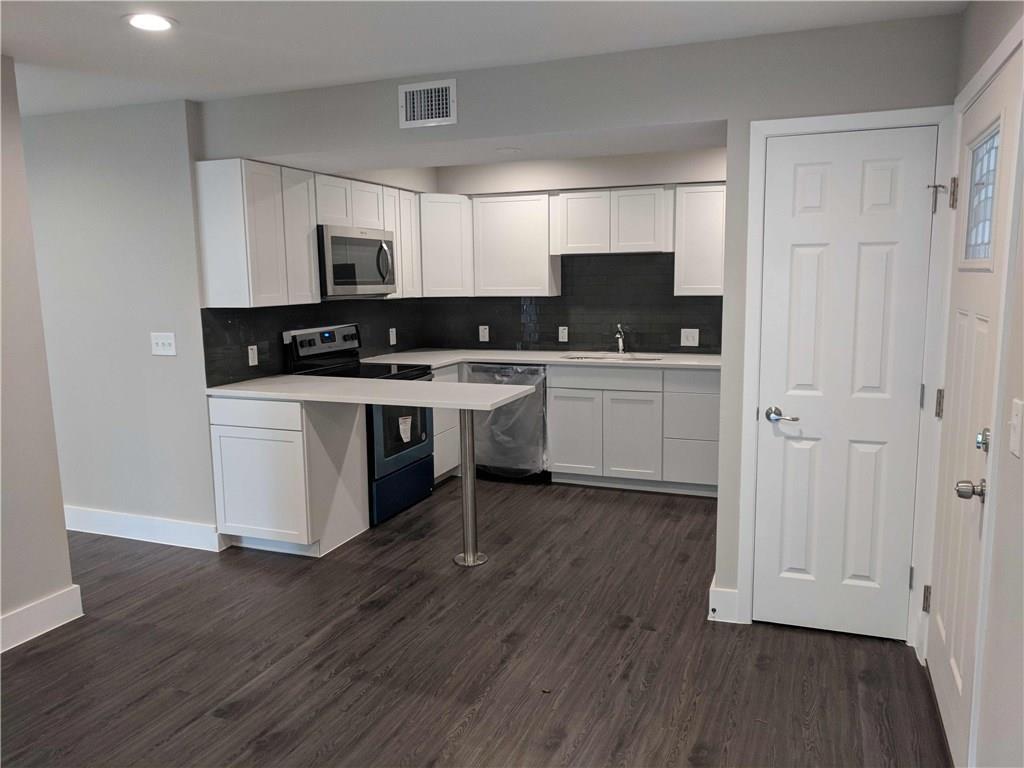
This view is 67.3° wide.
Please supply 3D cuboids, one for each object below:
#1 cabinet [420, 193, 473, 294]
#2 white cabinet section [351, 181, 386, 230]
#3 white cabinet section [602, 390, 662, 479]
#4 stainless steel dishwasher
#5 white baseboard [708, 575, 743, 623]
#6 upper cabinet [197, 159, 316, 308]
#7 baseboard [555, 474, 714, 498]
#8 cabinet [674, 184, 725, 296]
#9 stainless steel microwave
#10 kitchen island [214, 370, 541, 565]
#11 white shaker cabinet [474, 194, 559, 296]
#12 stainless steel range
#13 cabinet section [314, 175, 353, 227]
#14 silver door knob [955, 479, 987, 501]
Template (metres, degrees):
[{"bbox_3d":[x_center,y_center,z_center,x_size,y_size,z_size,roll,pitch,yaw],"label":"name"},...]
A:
[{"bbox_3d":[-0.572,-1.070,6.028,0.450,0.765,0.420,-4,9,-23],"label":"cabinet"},{"bbox_3d":[-1.080,-1.164,5.089,0.318,0.291,0.374,2,8,21],"label":"white cabinet section"},{"bbox_3d":[0.952,0.319,5.660,0.420,0.613,0.610,2,8,21],"label":"white cabinet section"},{"bbox_3d":[0.083,0.251,5.861,0.605,0.870,0.610,2,9,21],"label":"stainless steel dishwasher"},{"bbox_3d":[0.934,0.964,3.380,0.122,0.137,0.063,2,8,21],"label":"white baseboard"},{"bbox_3d":[-1.423,-0.830,4.368,0.330,0.765,0.620,2,9,22],"label":"upper cabinet"},{"bbox_3d":[0.885,0.695,5.384,1.260,0.104,0.020,2,9,21],"label":"baseboard"},{"bbox_3d":[1.383,-1.013,5.438,0.403,0.765,0.323,2,8,21],"label":"cabinet"},{"bbox_3d":[-1.121,-0.775,4.976,0.405,0.440,0.766,2,8,21],"label":"stainless steel microwave"},{"bbox_3d":[-0.766,0.474,4.246,1.691,0.914,0.615,2,8,21],"label":"kitchen island"},{"bbox_3d":[0.048,-1.051,5.862,0.600,0.755,0.330,2,9,21],"label":"white shaker cabinet"},{"bbox_3d":[-0.956,0.221,5.125,0.680,1.190,0.762,2,9,22],"label":"stainless steel range"},{"bbox_3d":[-1.217,-1.114,4.736,0.318,0.291,0.391,2,8,21],"label":"cabinet section"},{"bbox_3d":[1.298,0.300,2.179,0.072,0.066,0.066,2,9,21],"label":"silver door knob"}]

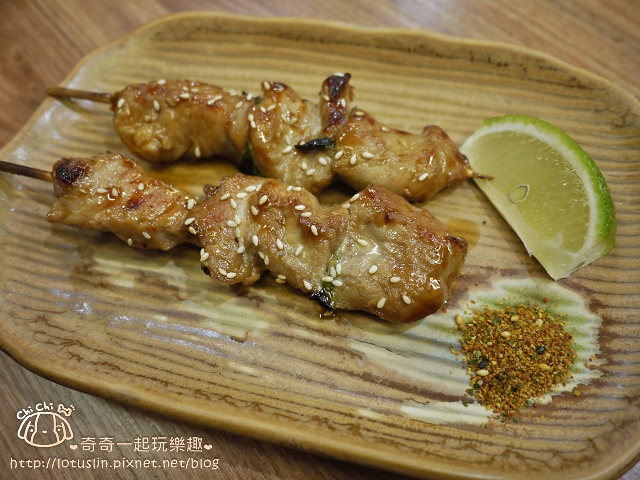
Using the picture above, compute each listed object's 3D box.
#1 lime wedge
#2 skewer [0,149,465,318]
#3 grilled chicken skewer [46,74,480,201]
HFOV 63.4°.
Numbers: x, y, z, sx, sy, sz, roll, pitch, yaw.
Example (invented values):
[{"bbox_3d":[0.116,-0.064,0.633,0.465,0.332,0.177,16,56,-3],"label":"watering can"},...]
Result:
[{"bbox_3d":[0.079,-0.015,0.188,0.038,0.026,0.057,-19,60,-12],"label":"lime wedge"},{"bbox_3d":[-0.037,-0.007,0.182,0.175,0.027,0.045,8,58,5],"label":"skewer"},{"bbox_3d":[-0.022,-0.045,0.204,0.178,0.029,0.040,11,59,7],"label":"grilled chicken skewer"}]

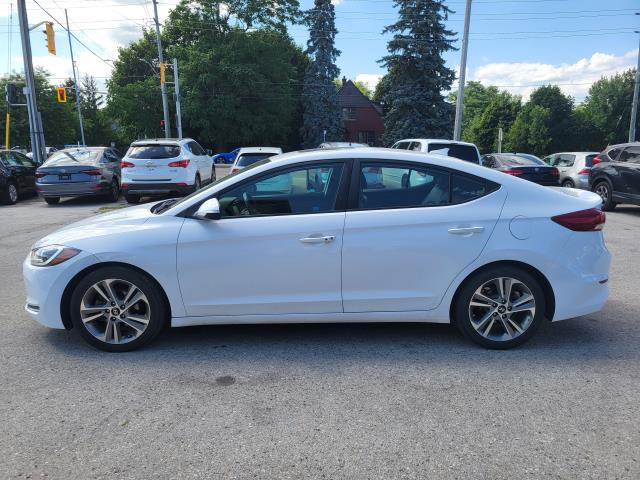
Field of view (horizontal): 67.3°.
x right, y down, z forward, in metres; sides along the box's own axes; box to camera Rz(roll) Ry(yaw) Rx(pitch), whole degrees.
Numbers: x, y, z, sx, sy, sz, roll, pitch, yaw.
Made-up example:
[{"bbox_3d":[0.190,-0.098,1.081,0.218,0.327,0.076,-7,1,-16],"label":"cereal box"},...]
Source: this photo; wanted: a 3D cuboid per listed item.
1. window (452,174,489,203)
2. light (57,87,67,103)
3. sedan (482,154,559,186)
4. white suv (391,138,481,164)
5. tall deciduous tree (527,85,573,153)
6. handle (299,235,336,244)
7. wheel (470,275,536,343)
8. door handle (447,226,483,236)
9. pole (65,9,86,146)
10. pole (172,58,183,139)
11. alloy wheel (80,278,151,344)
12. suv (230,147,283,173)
[{"bbox_3d":[1.052,-0.349,3.338,0.260,0.210,0.040,0,-8,-2],"label":"window"},{"bbox_3d":[-19.408,-10.834,36.161,0.620,1.060,0.350,-3,11,-19],"label":"light"},{"bbox_3d":[6.336,-2.295,16.837,1.820,1.440,4.720,-1,10,-5],"label":"sedan"},{"bbox_3d":[3.338,-2.271,15.386,1.870,1.760,4.700,-1,10,-4],"label":"white suv"},{"bbox_3d":[21.009,-10.395,43.845,4.600,7.600,4.600,0,10,0],"label":"tall deciduous tree"},{"bbox_3d":[-0.015,-0.011,3.227,0.240,0.050,0.055,0,10,-2],"label":"handle"},{"bbox_3d":[1.283,0.477,3.462,0.465,0.465,0.200,0,10,-1],"label":"wheel"},{"bbox_3d":[1.000,-0.063,3.271,0.250,0.045,0.050,0,10,-1],"label":"door handle"},{"bbox_3d":[-17.391,-10.590,34.668,0.300,11.300,0.300,0,10,0],"label":"pole"},{"bbox_3d":[-7.394,-6.334,25.276,0.240,6.200,0.240,0,10,0],"label":"pole"},{"bbox_3d":[-1.416,0.486,3.399,0.465,0.465,0.200,0,10,-1],"label":"alloy wheel"},{"bbox_3d":[-1.878,-2.310,16.193,1.780,1.550,4.300,-1,10,-4],"label":"suv"}]

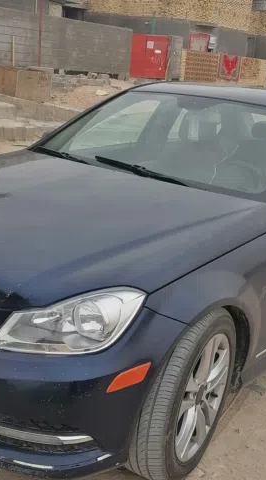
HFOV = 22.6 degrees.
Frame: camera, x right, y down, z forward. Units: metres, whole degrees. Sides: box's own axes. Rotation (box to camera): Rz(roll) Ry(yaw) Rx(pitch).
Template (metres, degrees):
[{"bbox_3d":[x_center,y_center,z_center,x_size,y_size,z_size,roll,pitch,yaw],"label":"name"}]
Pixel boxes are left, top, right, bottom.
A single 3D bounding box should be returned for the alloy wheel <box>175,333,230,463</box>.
[{"bbox_3d":[0.191,0.555,2.471,0.170,0.468,0.468,15,16,25],"label":"alloy wheel"}]

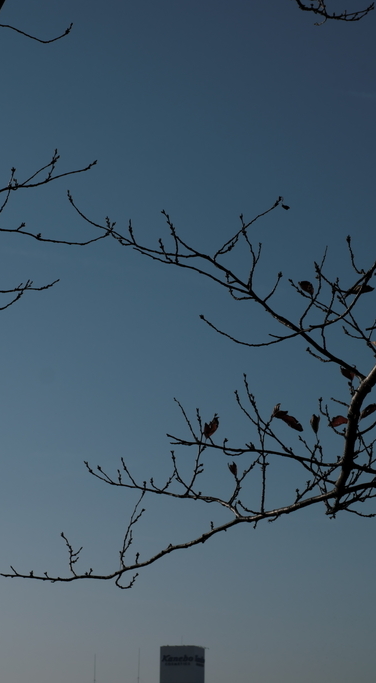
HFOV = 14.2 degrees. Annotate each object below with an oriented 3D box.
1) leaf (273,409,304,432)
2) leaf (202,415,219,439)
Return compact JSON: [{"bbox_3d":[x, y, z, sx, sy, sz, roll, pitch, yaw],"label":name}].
[{"bbox_3d":[0.213,0.168,3.200,0.076,0.019,0.027,29,-1,5],"label":"leaf"},{"bbox_3d":[0.048,0.180,3.200,0.025,0.054,0.020,22,-3,2],"label":"leaf"}]

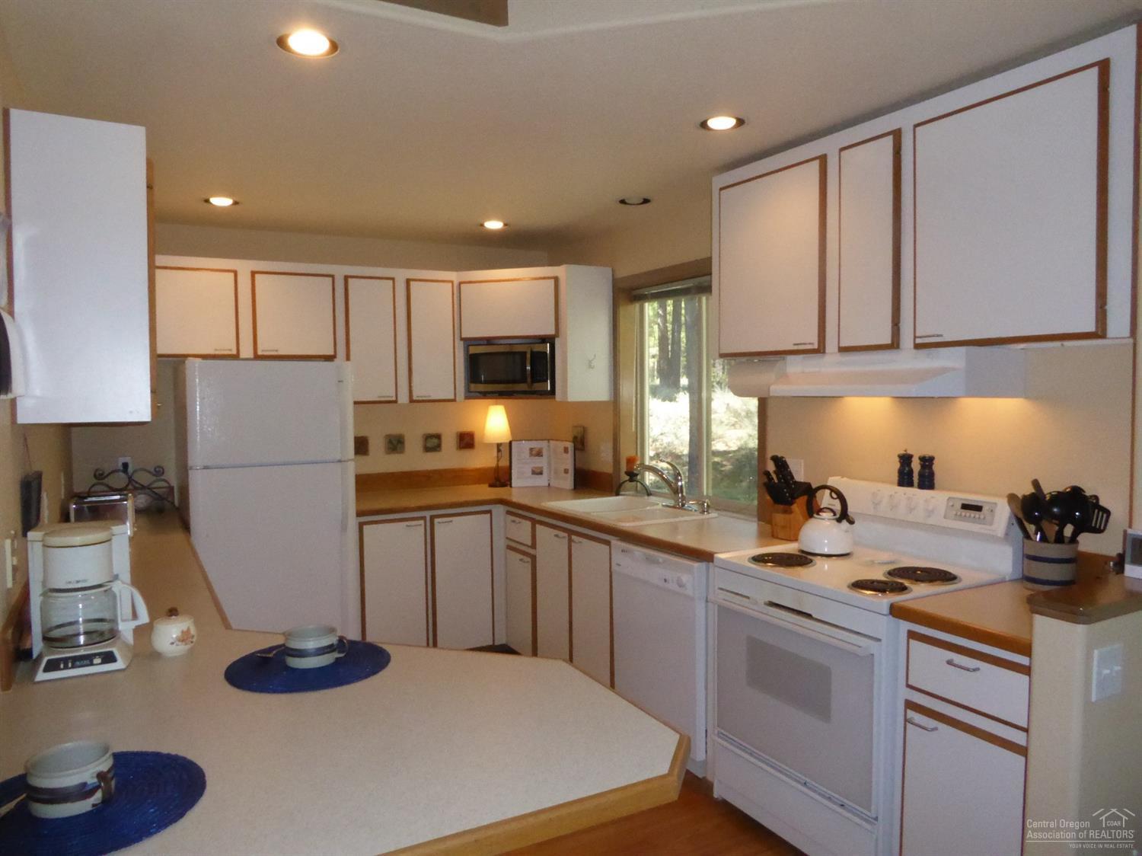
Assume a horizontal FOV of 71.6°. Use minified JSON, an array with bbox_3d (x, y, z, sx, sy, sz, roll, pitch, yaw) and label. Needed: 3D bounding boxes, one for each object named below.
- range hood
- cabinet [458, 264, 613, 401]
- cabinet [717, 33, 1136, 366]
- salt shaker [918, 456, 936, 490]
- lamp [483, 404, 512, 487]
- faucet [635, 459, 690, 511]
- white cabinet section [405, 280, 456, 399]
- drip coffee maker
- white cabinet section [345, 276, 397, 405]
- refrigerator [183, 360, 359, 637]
[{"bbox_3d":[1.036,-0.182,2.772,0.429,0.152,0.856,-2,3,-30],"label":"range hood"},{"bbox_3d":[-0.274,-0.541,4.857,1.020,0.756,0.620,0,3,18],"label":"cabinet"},{"bbox_3d":[1.118,-0.634,2.697,0.334,0.755,1.581,-2,3,-30],"label":"cabinet"},{"bbox_3d":[1.248,0.156,2.777,0.060,0.121,0.060,-2,3,-30],"label":"salt shaker"},{"bbox_3d":[-0.473,0.114,5.072,0.182,0.525,0.182,-1,3,0],"label":"lamp"},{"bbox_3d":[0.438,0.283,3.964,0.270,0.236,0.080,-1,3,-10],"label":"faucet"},{"bbox_3d":[-0.886,-0.509,4.738,0.289,0.708,0.329,-3,4,-29],"label":"white cabinet section"},{"bbox_3d":[-1.117,0.381,1.837,0.235,0.300,0.285,-2,3,-26],"label":"drip coffee maker"},{"bbox_3d":[-1.191,-0.495,4.566,0.280,0.708,0.329,-3,4,-29],"label":"white cabinet section"},{"bbox_3d":[-1.589,0.511,4.119,0.745,1.680,0.730,-2,3,-30],"label":"refrigerator"}]

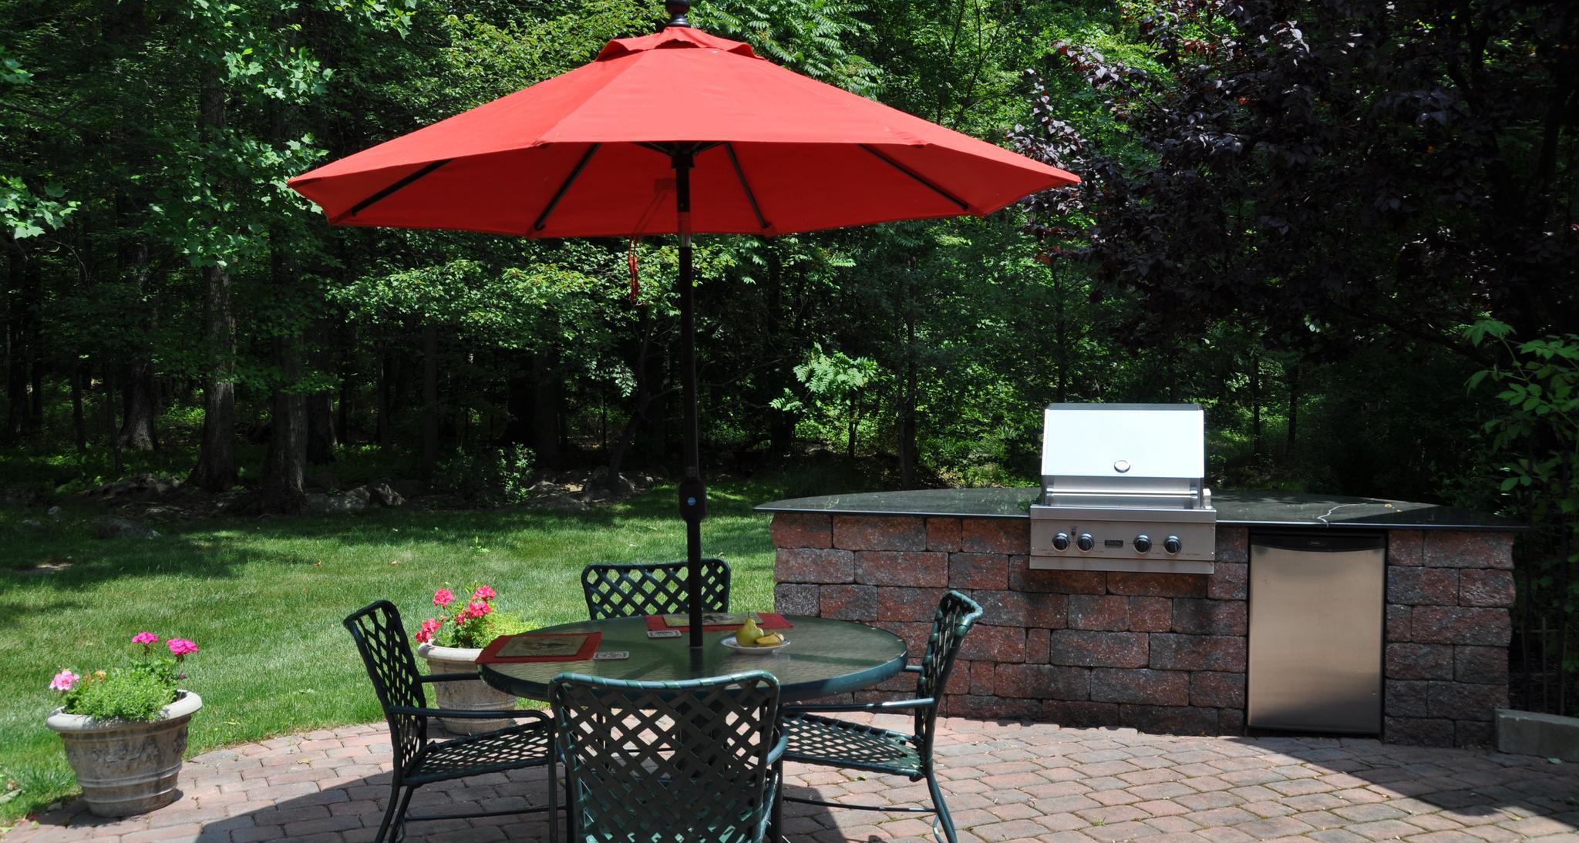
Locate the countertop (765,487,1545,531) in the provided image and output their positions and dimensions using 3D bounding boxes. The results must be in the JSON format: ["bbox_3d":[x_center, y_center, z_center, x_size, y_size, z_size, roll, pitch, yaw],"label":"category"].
[{"bbox_3d":[1.532,0.395,6.732,3.110,0.035,1.500,1,2,12],"label":"countertop"}]

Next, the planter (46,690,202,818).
[{"bbox_3d":[-2.283,1.153,4.996,0.488,0.355,0.488,0,2,0],"label":"planter"}]

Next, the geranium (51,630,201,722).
[{"bbox_3d":[-2.407,0.921,5.228,0.510,0.280,0.460,-1,2,-25],"label":"geranium"}]

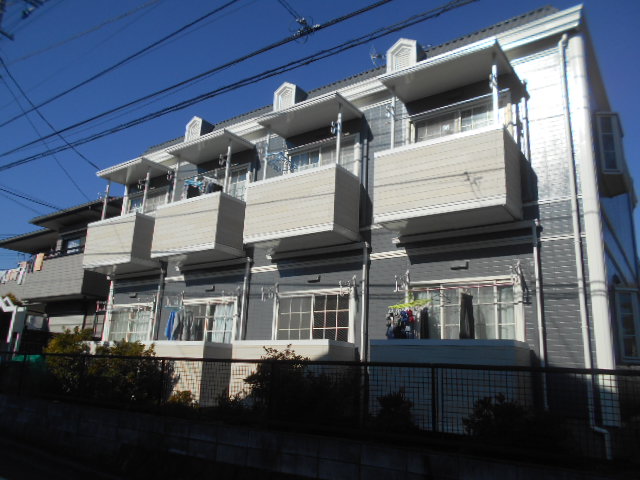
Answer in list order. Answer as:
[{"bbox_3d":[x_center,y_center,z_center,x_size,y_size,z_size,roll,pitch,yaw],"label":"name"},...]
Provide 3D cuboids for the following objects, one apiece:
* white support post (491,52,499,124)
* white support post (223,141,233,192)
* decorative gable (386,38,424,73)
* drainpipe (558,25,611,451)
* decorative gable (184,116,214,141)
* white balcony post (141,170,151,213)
[{"bbox_3d":[2.517,-2.161,6.896,0.060,1.129,0.060,-8,-18,34],"label":"white support post"},{"bbox_3d":[-1.909,-1.536,10.014,0.065,1.150,0.065,-8,-18,34],"label":"white support post"},{"bbox_3d":[1.599,-3.224,8.733,0.570,0.700,0.530,-8,-18,34],"label":"decorative gable"},{"bbox_3d":[3.462,-0.250,6.441,0.180,5.850,0.120,-8,-18,34],"label":"drainpipe"},{"bbox_3d":[-2.861,-2.573,11.539,0.540,0.610,0.450,-8,-18,34],"label":"decorative gable"},{"bbox_3d":[-3.973,-1.139,10.993,0.065,1.059,0.065,-8,-18,34],"label":"white balcony post"}]

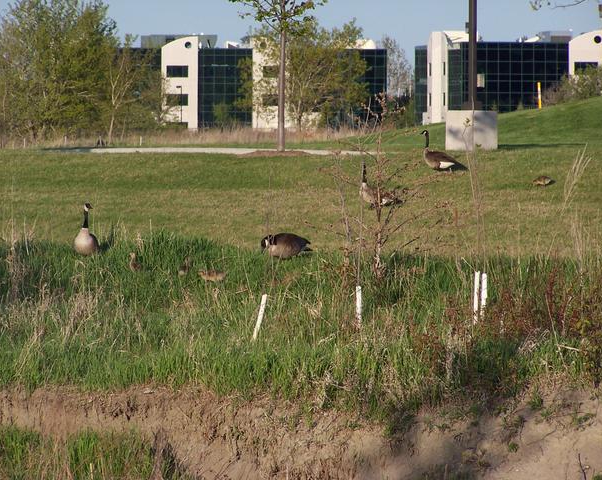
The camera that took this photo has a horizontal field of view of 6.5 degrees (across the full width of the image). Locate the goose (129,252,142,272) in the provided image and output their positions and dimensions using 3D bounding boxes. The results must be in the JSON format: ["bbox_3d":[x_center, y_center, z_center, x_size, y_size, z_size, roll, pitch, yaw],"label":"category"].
[{"bbox_3d":[-2.005,0.285,64.500,0.230,0.260,0.140,-1,2,-41],"label":"goose"}]

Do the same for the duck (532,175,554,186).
[{"bbox_3d":[3.991,-0.975,88.000,0.350,0.200,0.160,0,2,-9],"label":"duck"}]

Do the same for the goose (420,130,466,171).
[{"bbox_3d":[2.452,-1.499,91.000,0.790,0.750,0.280,0,2,-7],"label":"goose"}]

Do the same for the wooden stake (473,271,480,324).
[{"bbox_3d":[1.928,0.648,58.500,0.050,0.630,0.040,2,1,0],"label":"wooden stake"}]

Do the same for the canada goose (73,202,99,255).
[{"bbox_3d":[-2.679,-0.106,66.500,0.290,0.720,0.580,0,1,18],"label":"canada goose"}]

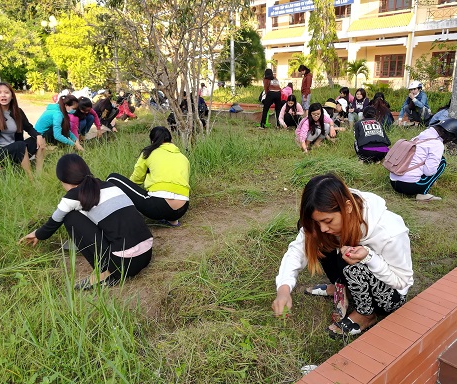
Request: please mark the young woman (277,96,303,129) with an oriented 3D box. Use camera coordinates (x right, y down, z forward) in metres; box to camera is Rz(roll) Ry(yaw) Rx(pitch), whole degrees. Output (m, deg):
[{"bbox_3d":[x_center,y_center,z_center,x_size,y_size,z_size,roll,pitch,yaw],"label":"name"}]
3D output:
[{"bbox_3d":[1.708,-2.137,10.327,0.580,0.860,0.640,3,17,12],"label":"young woman"}]

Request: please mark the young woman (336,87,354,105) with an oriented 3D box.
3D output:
[{"bbox_3d":[3.205,-2.326,10.590,0.500,1.030,0.560,13,21,39],"label":"young woman"}]

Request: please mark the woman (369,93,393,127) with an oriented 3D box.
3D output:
[{"bbox_3d":[3.672,-1.910,9.255,0.540,0.880,0.600,1,17,6],"label":"woman"}]

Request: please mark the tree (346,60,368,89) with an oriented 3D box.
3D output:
[{"bbox_3d":[6.418,-5.510,19.256,1.150,2.100,1.150,-1,17,0],"label":"tree"}]

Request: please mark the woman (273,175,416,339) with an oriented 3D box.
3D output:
[{"bbox_3d":[0.640,0.308,2.212,0.740,0.830,0.570,-7,17,-19],"label":"woman"}]

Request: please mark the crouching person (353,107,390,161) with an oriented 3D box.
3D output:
[{"bbox_3d":[2.326,-0.967,6.379,0.540,0.850,0.640,2,17,10],"label":"crouching person"}]

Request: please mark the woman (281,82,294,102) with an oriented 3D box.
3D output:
[{"bbox_3d":[1.887,-2.910,12.497,0.480,1.100,0.580,9,19,29],"label":"woman"}]

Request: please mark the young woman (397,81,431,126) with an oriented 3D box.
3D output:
[{"bbox_3d":[4.101,-1.966,8.510,0.600,0.980,0.620,11,20,35],"label":"young woman"}]

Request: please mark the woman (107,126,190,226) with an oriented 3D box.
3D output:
[{"bbox_3d":[-0.772,-0.150,3.770,0.620,0.860,0.700,-16,22,-41],"label":"woman"}]

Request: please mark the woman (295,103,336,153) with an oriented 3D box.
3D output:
[{"bbox_3d":[1.662,-1.225,7.280,0.620,0.850,0.700,5,17,18],"label":"woman"}]

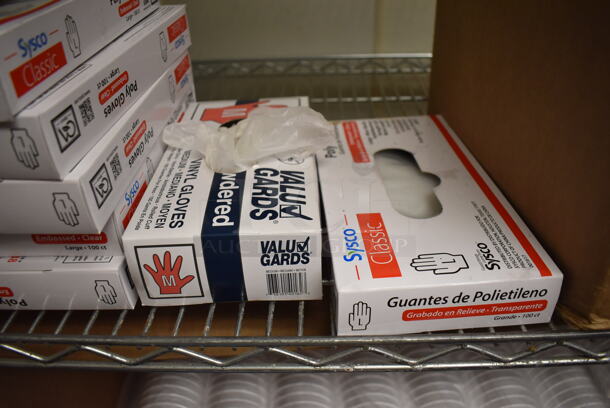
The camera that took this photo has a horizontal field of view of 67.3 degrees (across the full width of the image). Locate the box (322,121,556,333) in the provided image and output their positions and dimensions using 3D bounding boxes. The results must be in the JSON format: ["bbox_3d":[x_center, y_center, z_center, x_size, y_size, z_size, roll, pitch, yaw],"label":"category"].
[{"bbox_3d":[0.082,-0.005,0.385,0.135,0.038,0.250,-3,33,-1],"label":"box"}]

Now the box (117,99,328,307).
[{"bbox_3d":[-0.054,-0.020,0.394,0.123,0.062,0.231,-2,33,-1],"label":"box"}]

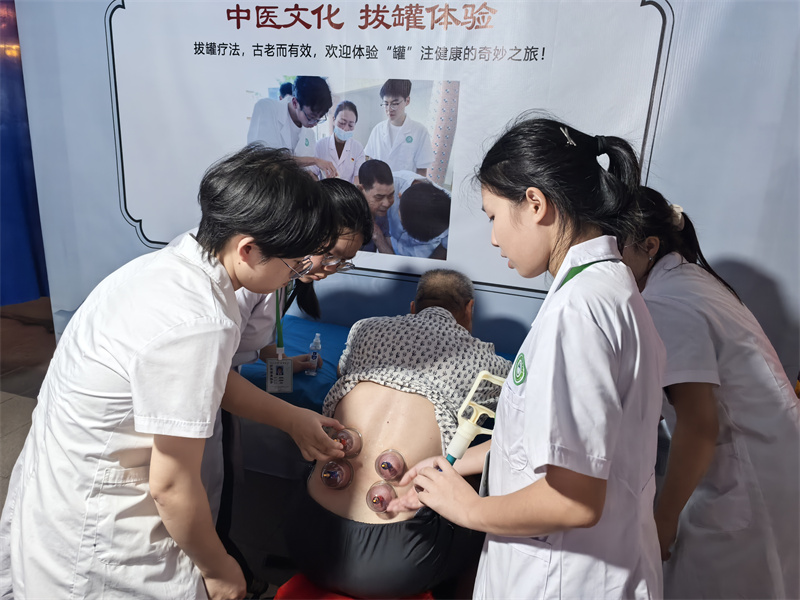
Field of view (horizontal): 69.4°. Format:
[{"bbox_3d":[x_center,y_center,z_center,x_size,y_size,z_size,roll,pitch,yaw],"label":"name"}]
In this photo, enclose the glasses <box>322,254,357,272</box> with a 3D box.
[{"bbox_3d":[-0.178,-0.140,1.482,0.048,0.135,0.138,-33,-23,18],"label":"glasses"}]

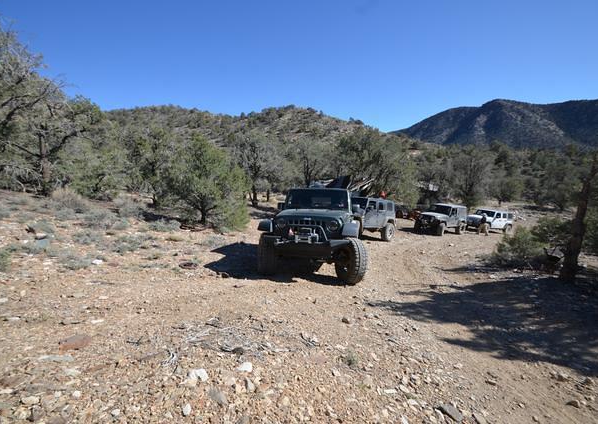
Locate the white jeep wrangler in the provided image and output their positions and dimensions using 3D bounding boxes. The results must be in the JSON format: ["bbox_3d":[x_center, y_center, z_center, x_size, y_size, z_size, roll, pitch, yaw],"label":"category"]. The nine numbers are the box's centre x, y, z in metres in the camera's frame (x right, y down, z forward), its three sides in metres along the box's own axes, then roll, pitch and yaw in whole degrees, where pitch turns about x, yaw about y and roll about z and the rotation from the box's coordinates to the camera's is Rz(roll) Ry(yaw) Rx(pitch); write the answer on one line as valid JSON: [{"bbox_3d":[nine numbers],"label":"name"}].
[{"bbox_3d":[15.400,0.690,21.750,4.500,1.840,1.880,3,4,-27],"label":"white jeep wrangler"}]

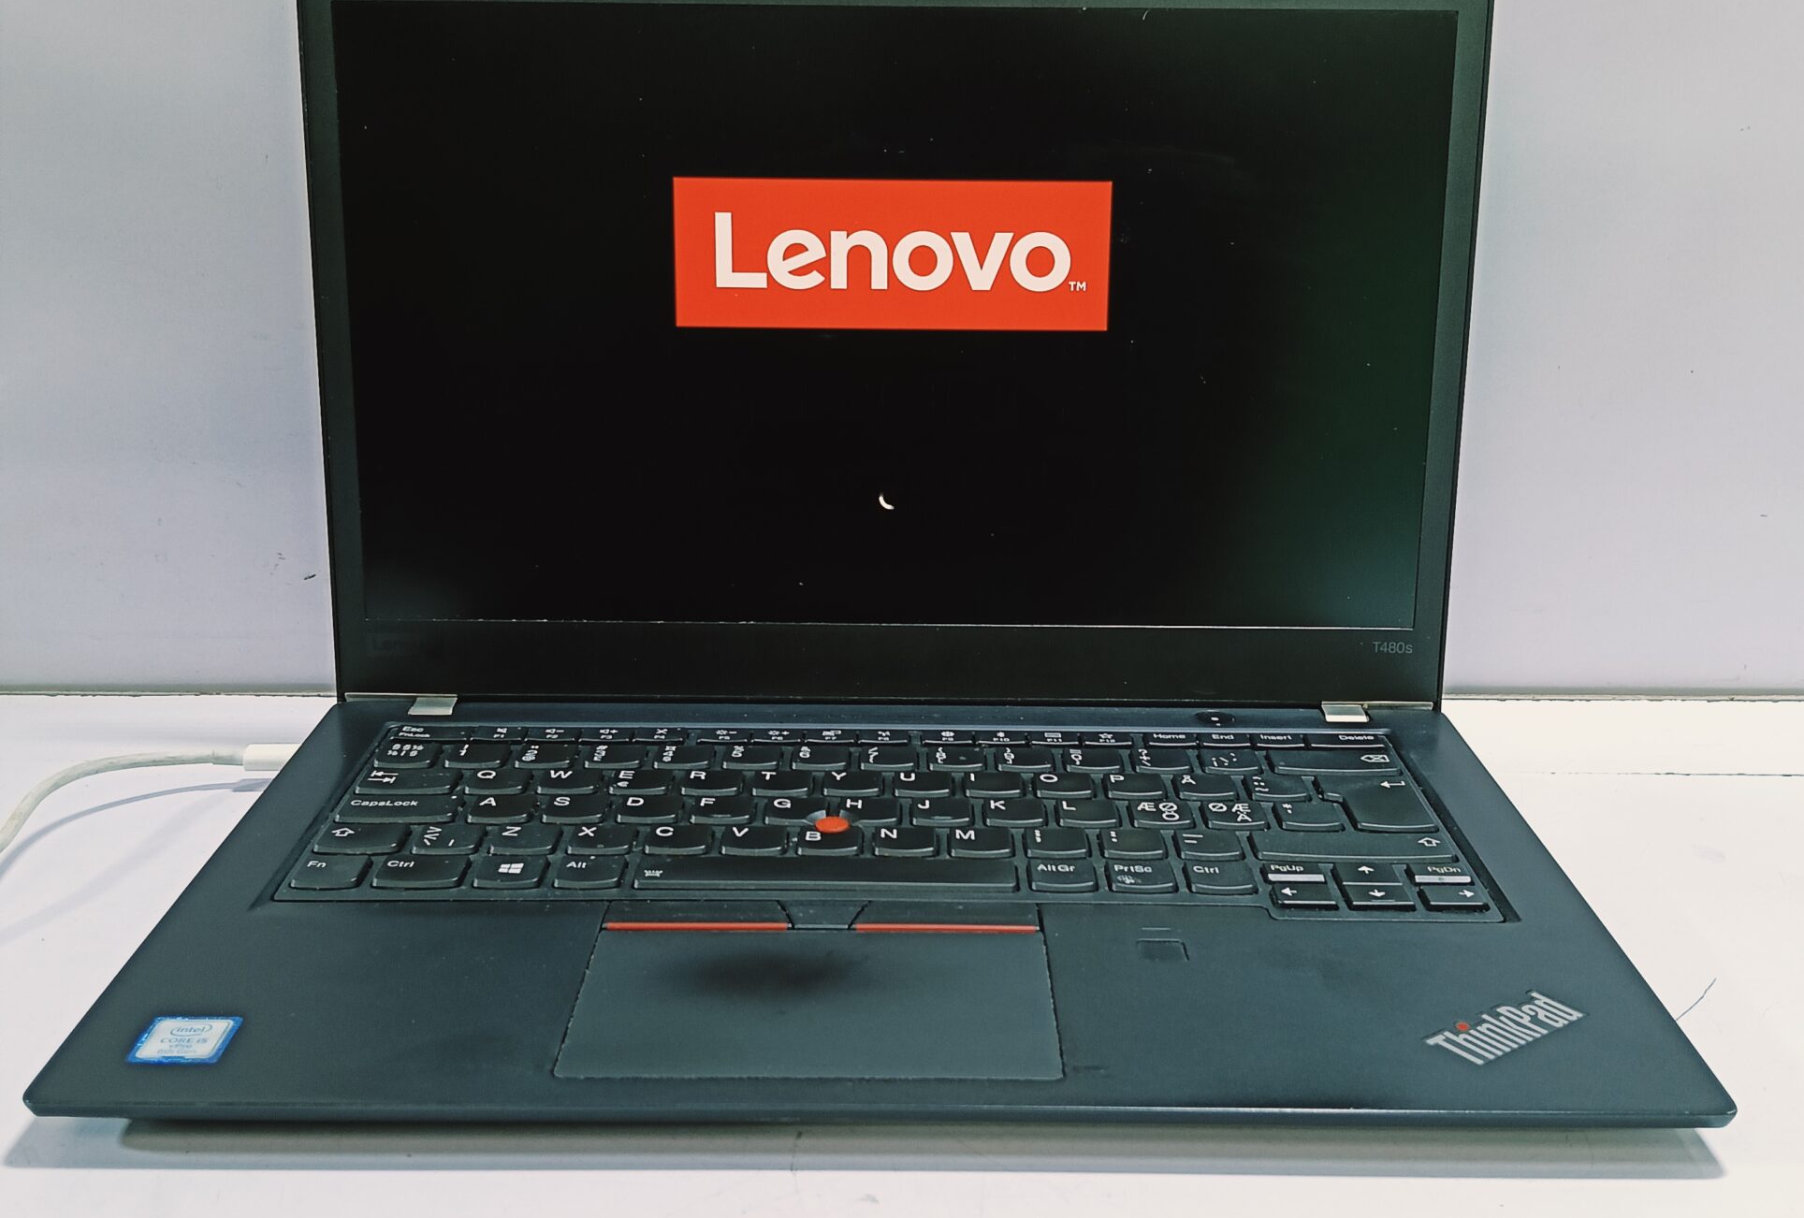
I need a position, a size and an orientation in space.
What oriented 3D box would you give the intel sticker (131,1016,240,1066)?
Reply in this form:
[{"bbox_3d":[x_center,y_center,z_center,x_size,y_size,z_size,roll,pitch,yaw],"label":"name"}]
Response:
[{"bbox_3d":[-0.145,0.087,0.380,0.018,0.001,0.017,1,18,0],"label":"intel sticker"}]

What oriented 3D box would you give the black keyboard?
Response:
[{"bbox_3d":[-0.004,0.054,0.492,0.288,0.005,0.119,1,18,0],"label":"black keyboard"}]

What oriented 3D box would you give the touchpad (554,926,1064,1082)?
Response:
[{"bbox_3d":[-0.018,0.084,0.398,0.100,0.003,0.061,1,18,0],"label":"touchpad"}]

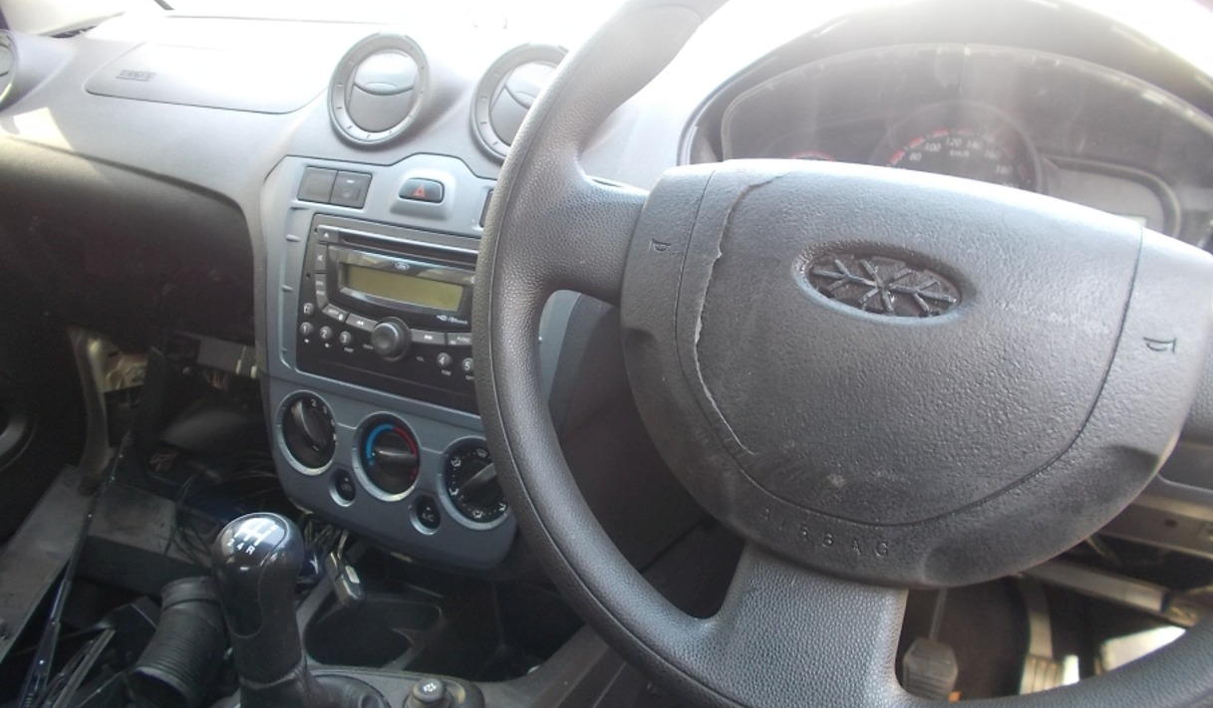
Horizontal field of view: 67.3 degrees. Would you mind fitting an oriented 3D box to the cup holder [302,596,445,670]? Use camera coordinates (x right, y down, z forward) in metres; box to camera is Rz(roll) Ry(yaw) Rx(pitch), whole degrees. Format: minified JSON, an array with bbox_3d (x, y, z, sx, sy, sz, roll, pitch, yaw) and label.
[{"bbox_3d":[-0.180,0.225,0.708,0.083,0.055,0.080,12,26,25],"label":"cup holder"}]

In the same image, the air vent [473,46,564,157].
[{"bbox_3d":[-0.049,-0.164,0.602,0.083,0.083,0.033,14,-2,29],"label":"air vent"}]

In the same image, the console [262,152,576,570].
[{"bbox_3d":[-0.133,-0.004,0.651,0.255,0.272,0.075,12,12,25],"label":"console"}]

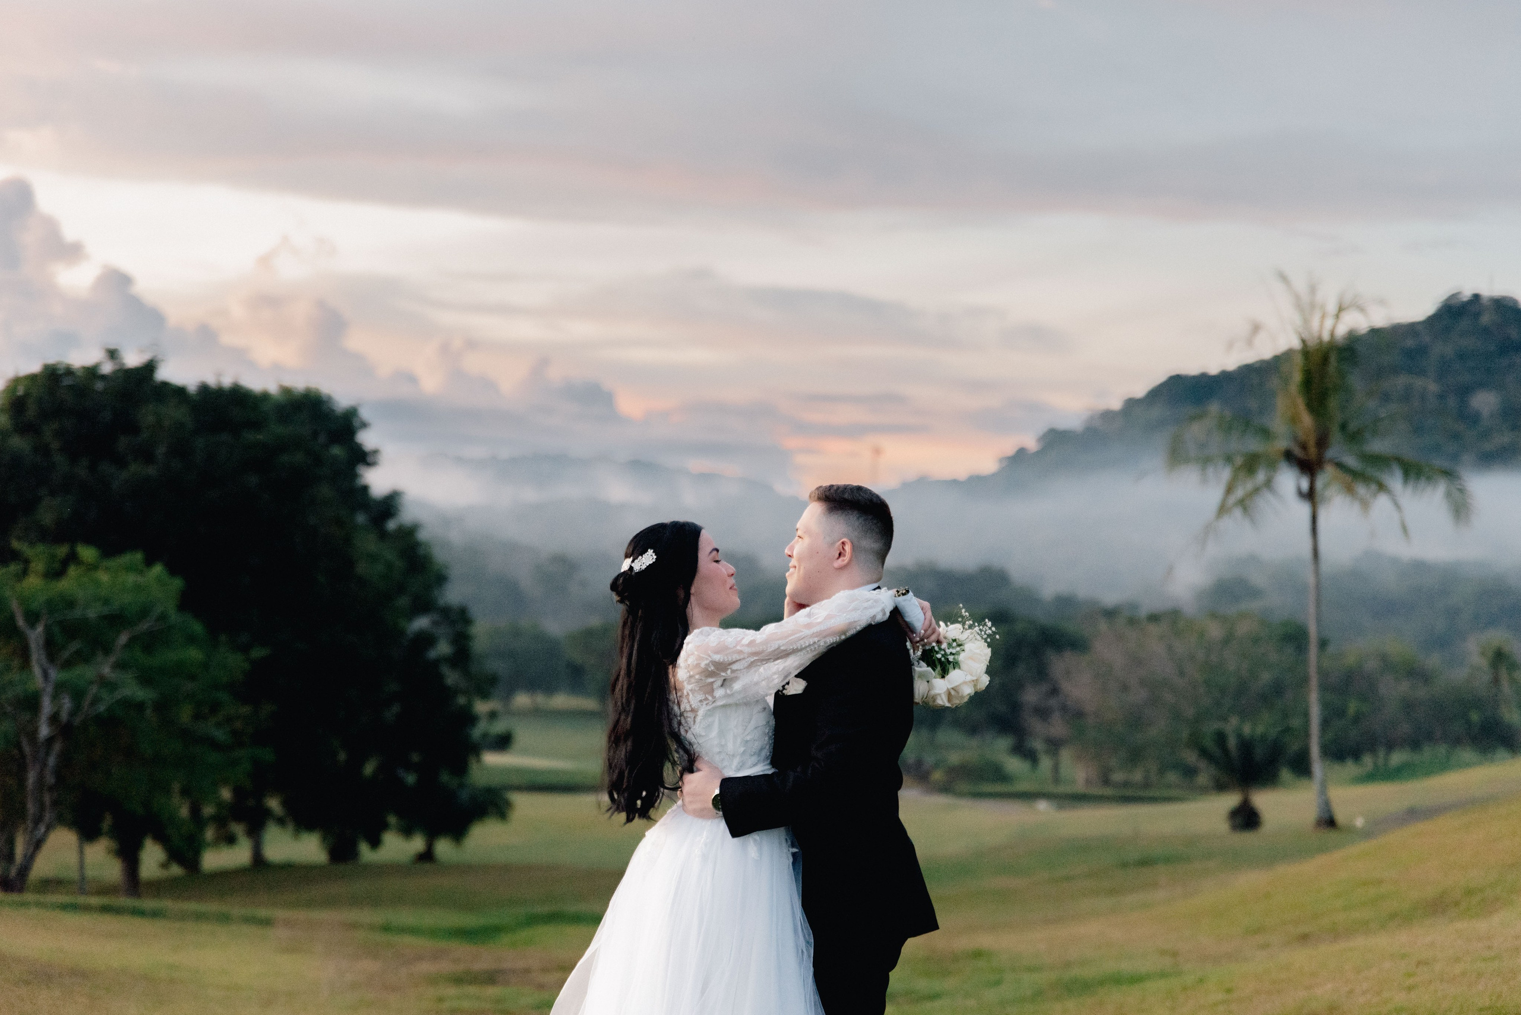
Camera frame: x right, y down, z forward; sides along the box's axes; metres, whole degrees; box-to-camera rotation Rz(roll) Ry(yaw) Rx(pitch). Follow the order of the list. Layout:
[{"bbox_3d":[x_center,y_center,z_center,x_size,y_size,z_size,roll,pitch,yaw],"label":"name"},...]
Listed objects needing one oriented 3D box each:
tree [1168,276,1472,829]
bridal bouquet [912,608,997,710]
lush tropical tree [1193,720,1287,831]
[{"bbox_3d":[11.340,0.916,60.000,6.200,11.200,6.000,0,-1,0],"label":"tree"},{"bbox_3d":[0.381,0.295,6.100,0.230,0.240,0.230,-34,6,0],"label":"bridal bouquet"},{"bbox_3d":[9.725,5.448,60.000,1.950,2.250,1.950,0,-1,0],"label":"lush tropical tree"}]

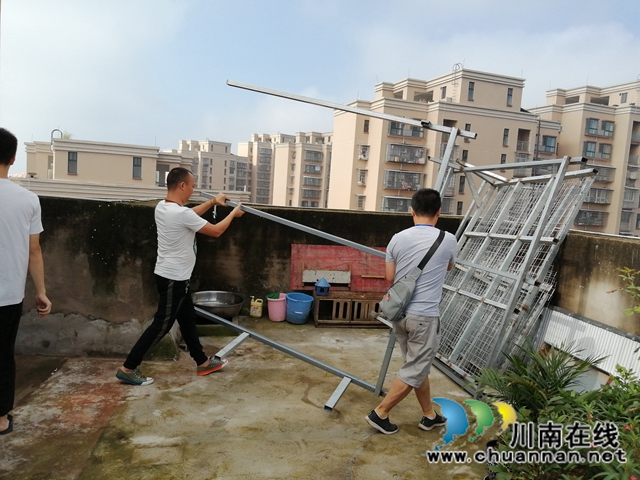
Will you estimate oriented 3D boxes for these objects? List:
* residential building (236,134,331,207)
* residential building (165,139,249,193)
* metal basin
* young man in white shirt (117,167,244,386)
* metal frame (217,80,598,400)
[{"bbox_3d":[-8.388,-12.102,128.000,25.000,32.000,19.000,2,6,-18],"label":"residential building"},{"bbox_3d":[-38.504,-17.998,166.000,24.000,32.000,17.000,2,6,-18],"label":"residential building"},{"bbox_3d":[-1.076,0.706,5.029,0.580,0.170,0.580,4,6,0],"label":"metal basin"},{"bbox_3d":[-1.055,0.267,3.650,0.930,1.650,0.520,2,6,-15],"label":"young man in white shirt"},{"bbox_3d":[0.420,-0.050,4.300,2.850,2.300,2.250,2,6,-20],"label":"metal frame"}]

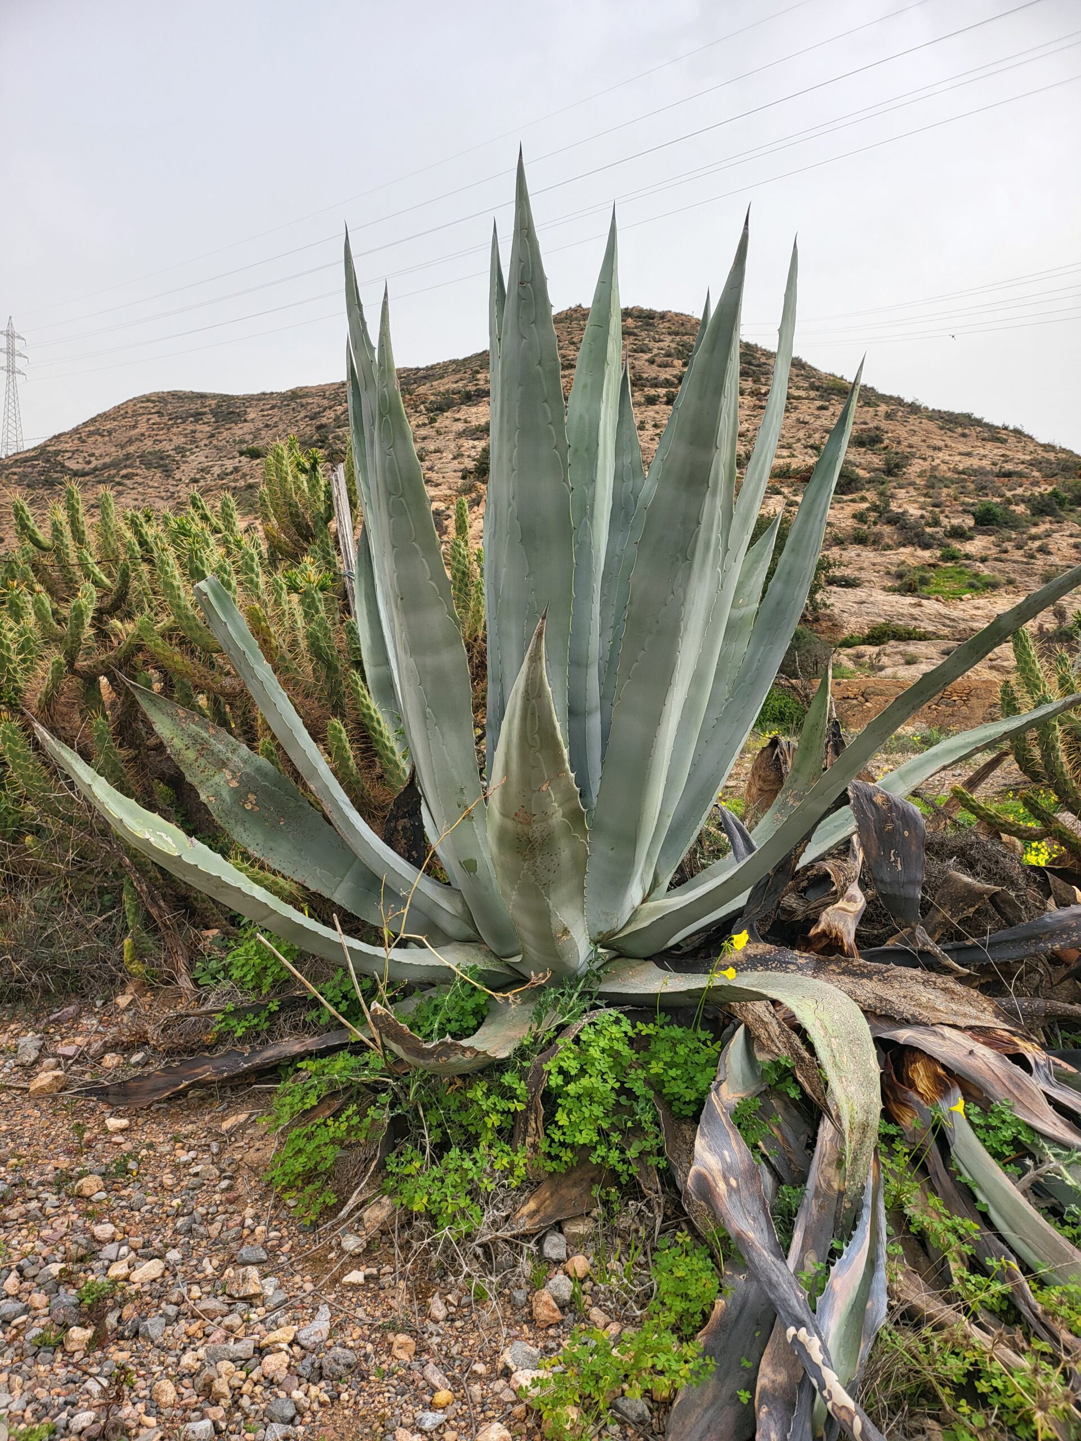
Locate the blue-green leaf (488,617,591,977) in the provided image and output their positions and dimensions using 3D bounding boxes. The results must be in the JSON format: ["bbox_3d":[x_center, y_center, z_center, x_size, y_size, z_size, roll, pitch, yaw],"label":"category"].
[{"bbox_3d":[0.008,0.161,1.910,0.190,0.748,0.120,-1,20,0],"label":"blue-green leaf"}]

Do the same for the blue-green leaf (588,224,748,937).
[{"bbox_3d":[0.274,-0.261,2.050,0.200,1.473,0.140,7,7,-20],"label":"blue-green leaf"}]

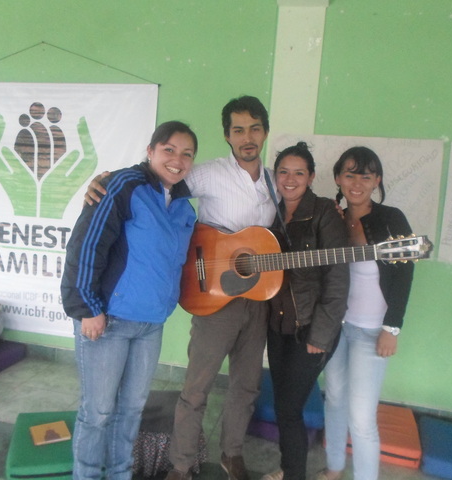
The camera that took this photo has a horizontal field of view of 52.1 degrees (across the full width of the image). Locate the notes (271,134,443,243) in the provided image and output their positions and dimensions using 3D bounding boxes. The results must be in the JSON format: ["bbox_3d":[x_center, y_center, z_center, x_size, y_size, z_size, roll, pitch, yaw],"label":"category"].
[{"bbox_3d":[0.749,-0.276,2.803,1.010,0.690,0.020,5,6,13],"label":"notes"}]

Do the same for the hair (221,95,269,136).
[{"bbox_3d":[0.074,-0.482,1.850,0.190,0.185,0.205,4,5,-3],"label":"hair"}]

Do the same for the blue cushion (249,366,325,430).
[{"bbox_3d":[0.334,0.927,2.726,0.480,0.090,0.520,5,6,13],"label":"blue cushion"}]

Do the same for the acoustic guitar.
[{"bbox_3d":[0.236,0.080,1.718,1.000,0.370,0.100,-7,-3,21],"label":"acoustic guitar"}]

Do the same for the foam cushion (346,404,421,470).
[{"bbox_3d":[0.816,1.057,2.595,0.465,0.090,0.540,5,4,17],"label":"foam cushion"}]

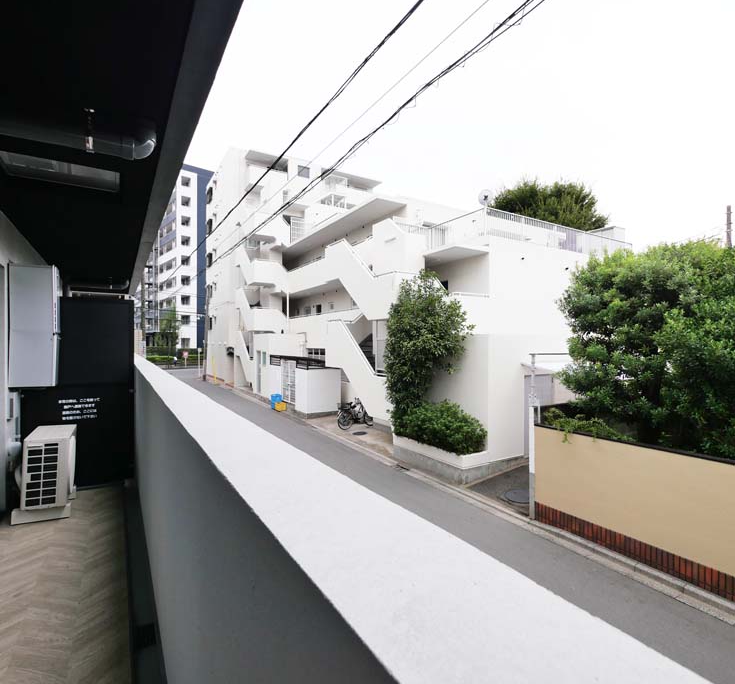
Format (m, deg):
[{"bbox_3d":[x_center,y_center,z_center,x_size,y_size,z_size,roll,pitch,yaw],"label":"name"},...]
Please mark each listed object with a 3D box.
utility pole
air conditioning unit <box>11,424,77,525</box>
[{"bbox_3d":[-12.968,-0.642,32.000,0.260,7.560,0.260,3,0,0],"label":"utility pole"},{"bbox_3d":[-2.754,1.102,3.429,0.345,0.640,0.650,2,-1,-32],"label":"air conditioning unit"}]

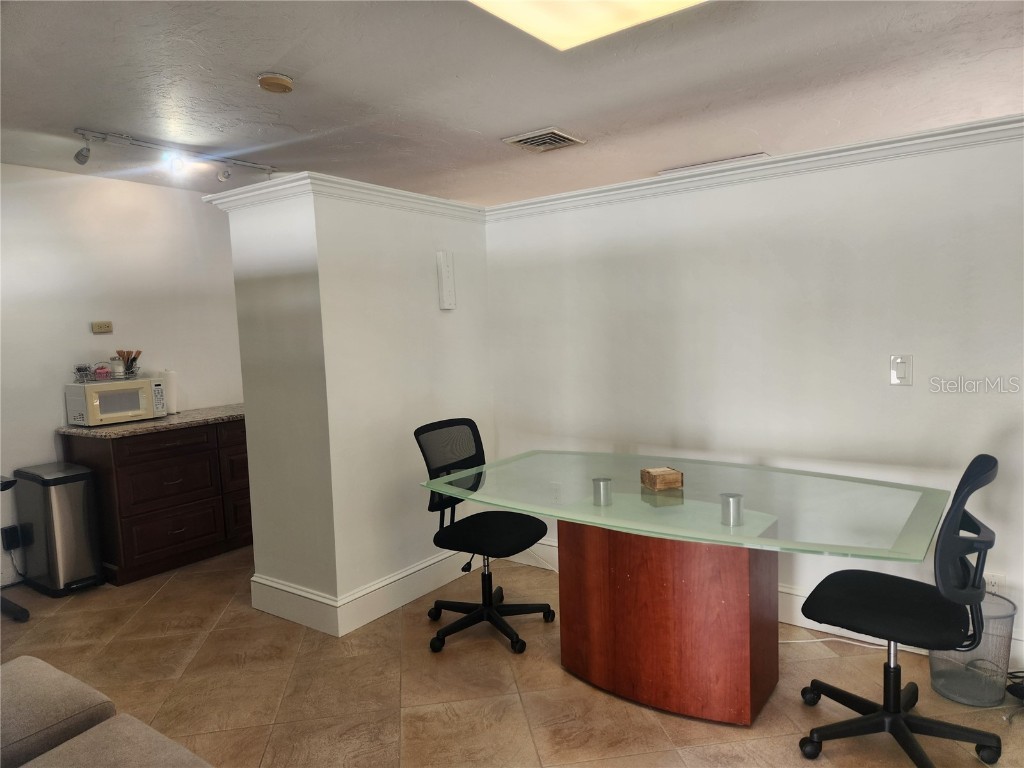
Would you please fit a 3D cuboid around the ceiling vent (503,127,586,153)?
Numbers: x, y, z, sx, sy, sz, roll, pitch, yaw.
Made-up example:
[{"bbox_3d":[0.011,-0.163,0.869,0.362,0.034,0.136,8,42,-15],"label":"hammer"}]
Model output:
[{"bbox_3d":[0.185,-1.358,3.805,0.357,0.018,0.364,1,6,37],"label":"ceiling vent"}]

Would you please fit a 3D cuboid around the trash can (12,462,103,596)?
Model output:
[{"bbox_3d":[-2.634,0.828,3.953,0.476,0.679,0.266,1,6,37],"label":"trash can"}]

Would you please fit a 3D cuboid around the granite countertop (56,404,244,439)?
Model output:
[{"bbox_3d":[-2.081,0.220,4.542,0.686,0.036,1.484,1,6,37],"label":"granite countertop"}]

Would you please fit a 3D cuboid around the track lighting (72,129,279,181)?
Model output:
[{"bbox_3d":[-1.829,-1.215,3.823,0.126,0.161,1.204,1,6,37],"label":"track lighting"}]

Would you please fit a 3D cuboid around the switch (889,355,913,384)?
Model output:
[{"bbox_3d":[1.572,-0.053,2.748,0.078,0.124,0.012,1,6,37],"label":"switch"}]

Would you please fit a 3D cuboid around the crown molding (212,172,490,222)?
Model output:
[{"bbox_3d":[-0.815,-0.917,3.652,0.833,0.092,1.273,1,6,37],"label":"crown molding"}]

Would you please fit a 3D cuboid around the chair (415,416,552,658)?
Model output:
[{"bbox_3d":[-0.138,0.659,3.122,0.595,0.973,0.588,3,7,45],"label":"chair"}]

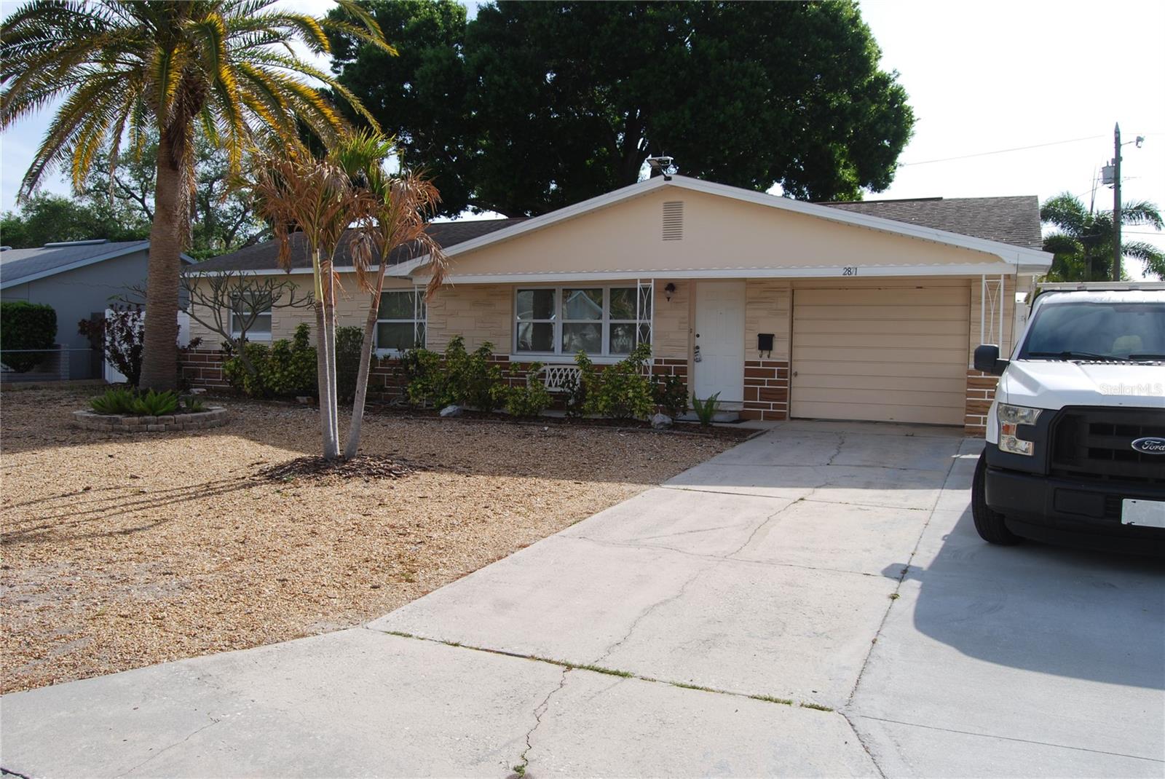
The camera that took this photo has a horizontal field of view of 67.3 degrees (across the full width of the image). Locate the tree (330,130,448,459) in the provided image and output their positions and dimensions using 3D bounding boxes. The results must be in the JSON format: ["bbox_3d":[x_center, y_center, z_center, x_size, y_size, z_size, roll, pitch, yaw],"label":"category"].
[{"bbox_3d":[-2.378,-1.158,10.750,1.450,4.000,1.400,0,4,0],"label":"tree"}]

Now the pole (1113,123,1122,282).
[{"bbox_3d":[21.986,-5.984,35.967,0.280,9.850,0.280,0,4,0],"label":"pole"}]

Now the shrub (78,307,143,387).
[{"bbox_3d":[-11.085,-0.980,20.700,1.650,1.950,1.500,0,4,0],"label":"shrub"}]

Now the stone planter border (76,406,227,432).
[{"bbox_3d":[-7.200,0.434,14.546,2.600,0.220,2.500,0,4,0],"label":"stone planter border"}]

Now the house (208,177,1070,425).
[{"bbox_3d":[0.102,-1.858,19.466,17.900,4.000,9.000,2,5,25],"label":"house"}]

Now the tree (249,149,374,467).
[{"bbox_3d":[-3.317,-1.040,10.750,1.500,3.800,1.450,0,4,0],"label":"tree"}]

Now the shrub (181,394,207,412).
[{"bbox_3d":[-6.533,0.229,14.700,0.450,0.300,0.430,0,4,0],"label":"shrub"}]

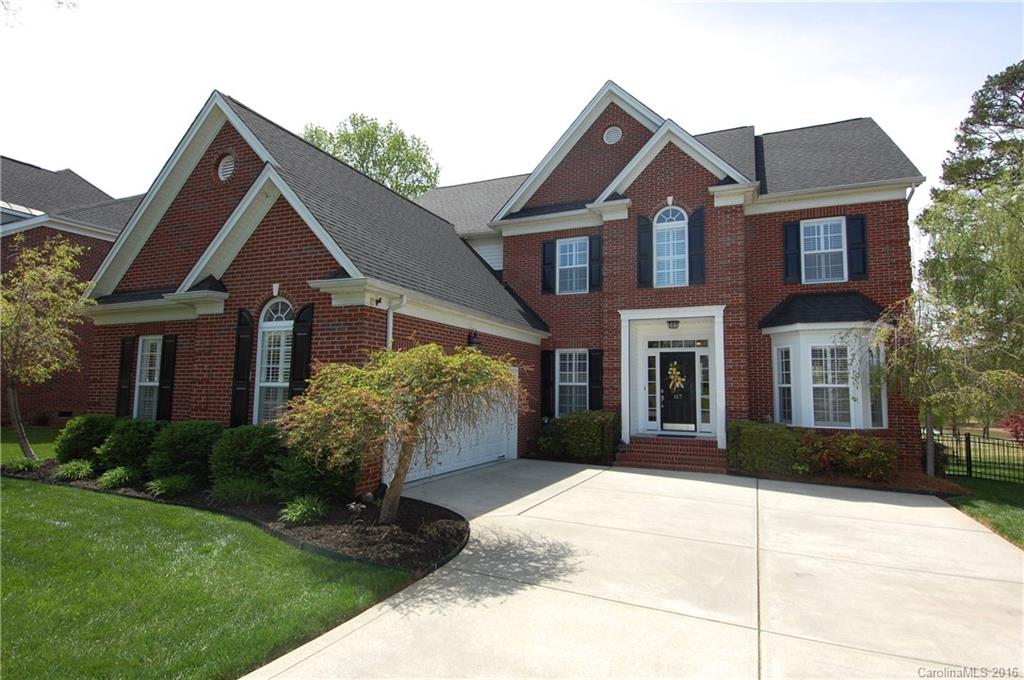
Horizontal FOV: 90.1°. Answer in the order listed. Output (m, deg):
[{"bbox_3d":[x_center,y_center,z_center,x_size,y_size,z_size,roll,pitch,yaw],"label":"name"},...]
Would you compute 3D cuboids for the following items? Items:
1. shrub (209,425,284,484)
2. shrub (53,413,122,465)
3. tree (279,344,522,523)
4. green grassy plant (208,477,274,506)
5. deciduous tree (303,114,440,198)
[{"bbox_3d":[-3.654,1.651,7.110,1.030,0.890,1.000,-1,-6,25],"label":"shrub"},{"bbox_3d":[-7.113,1.707,8.730,1.020,0.880,1.000,-1,-6,25],"label":"shrub"},{"bbox_3d":[-1.220,1.038,5.660,2.600,1.920,2.350,-1,-6,25],"label":"tree"},{"bbox_3d":[-3.740,2.035,7.076,0.800,0.380,0.700,-1,-6,25],"label":"green grassy plant"},{"bbox_3d":[-7.345,-4.021,26.319,8.000,15.800,7.800,-1,-6,25],"label":"deciduous tree"}]

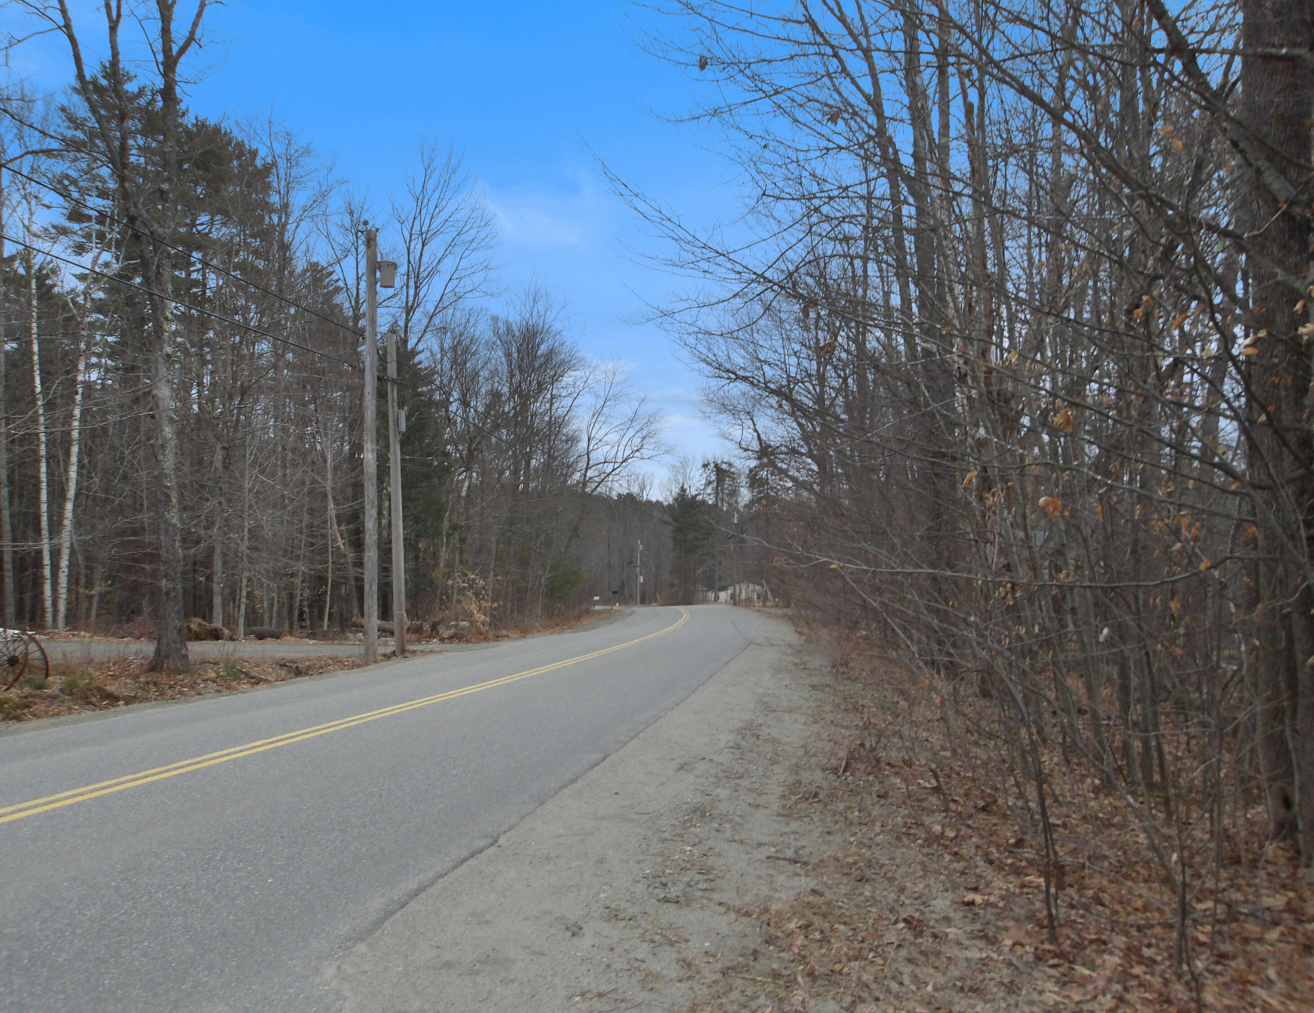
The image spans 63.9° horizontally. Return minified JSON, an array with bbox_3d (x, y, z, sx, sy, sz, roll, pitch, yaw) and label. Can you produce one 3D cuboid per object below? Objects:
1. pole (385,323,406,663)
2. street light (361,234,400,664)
[{"bbox_3d":[-5.770,-0.340,23.350,0.360,7.200,0.300,-2,-4,-2],"label":"pole"},{"bbox_3d":[-5.580,-1.250,21.300,0.700,8.730,0.320,-1,-4,-2],"label":"street light"}]

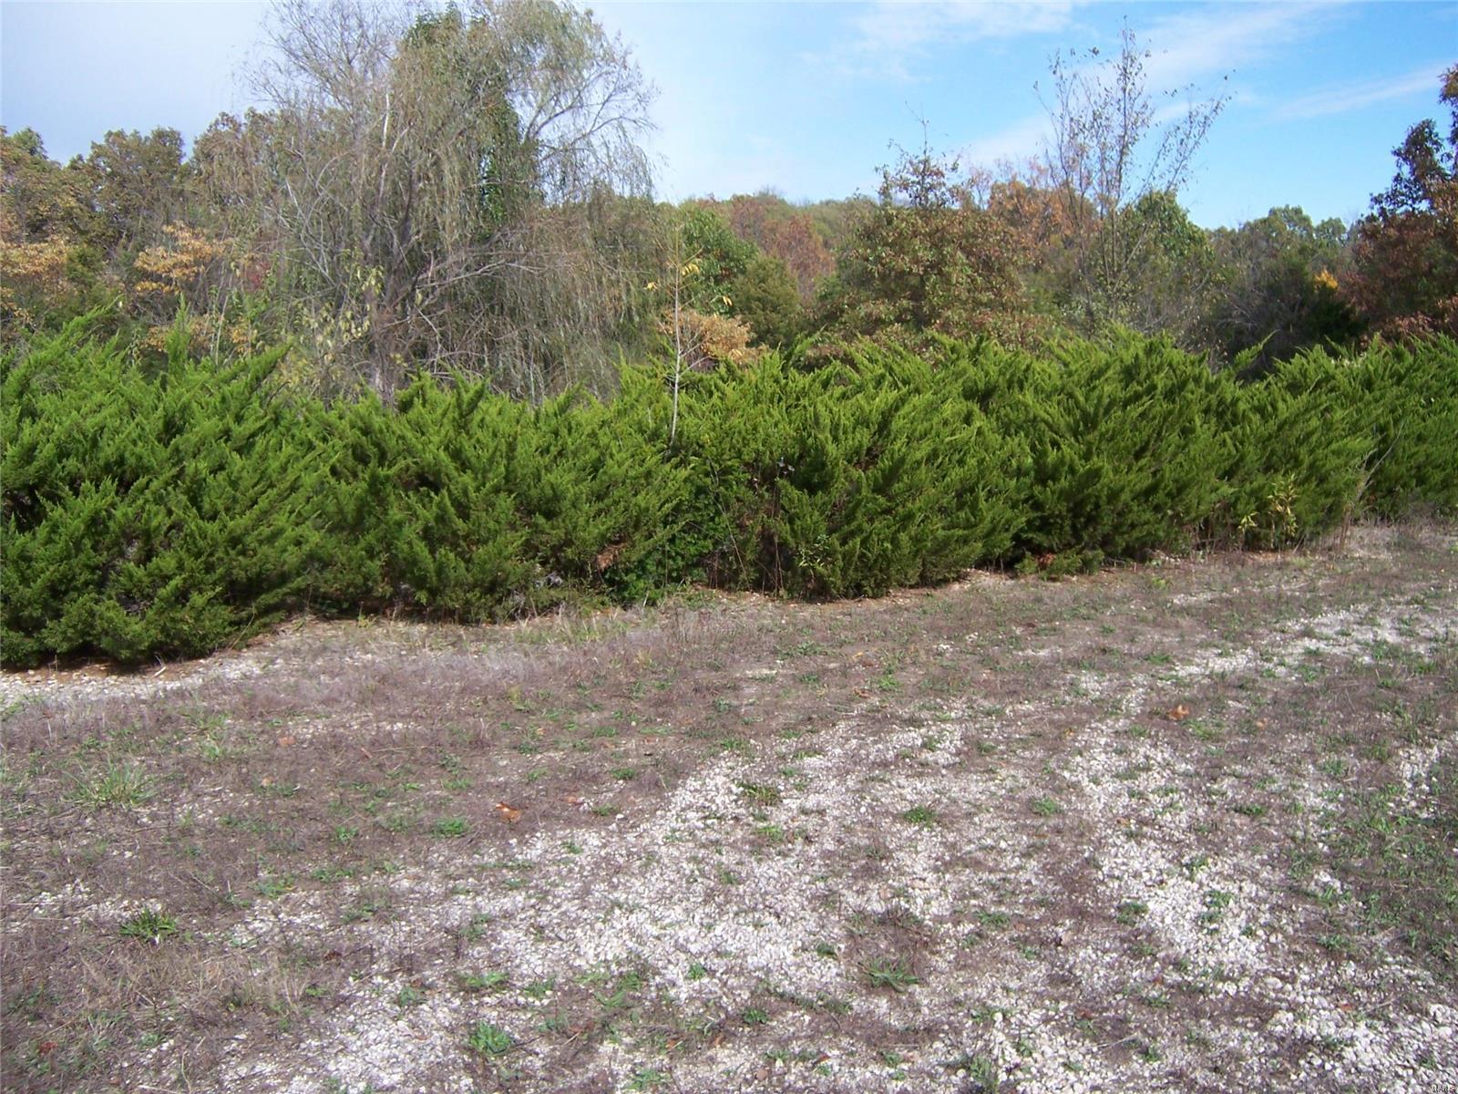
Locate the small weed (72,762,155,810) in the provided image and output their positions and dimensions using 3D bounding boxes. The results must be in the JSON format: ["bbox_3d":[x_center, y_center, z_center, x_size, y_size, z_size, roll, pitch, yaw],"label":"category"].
[{"bbox_3d":[-2.187,0.835,4.929,0.274,0.114,0.246,-4,9,-24],"label":"small weed"}]

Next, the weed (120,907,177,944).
[{"bbox_3d":[-1.577,1.023,3.777,0.149,0.063,0.134,-3,9,-23],"label":"weed"}]

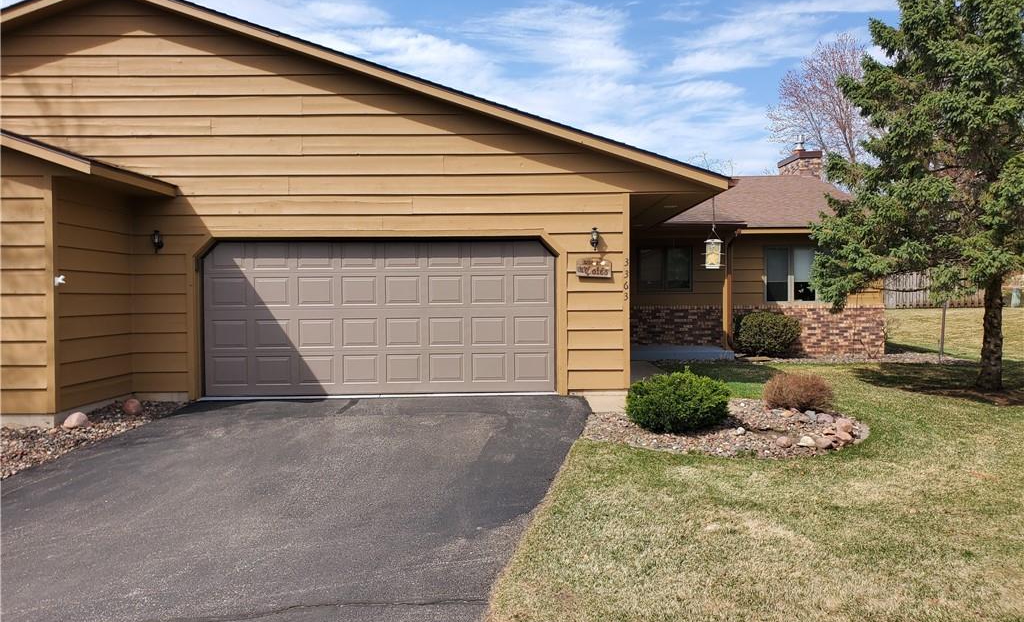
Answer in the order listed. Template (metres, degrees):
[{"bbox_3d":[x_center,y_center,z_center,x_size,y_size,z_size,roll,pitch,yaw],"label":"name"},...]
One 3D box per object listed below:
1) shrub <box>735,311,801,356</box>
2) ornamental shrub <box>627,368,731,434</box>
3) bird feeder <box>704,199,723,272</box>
[{"bbox_3d":[5.508,0.495,16.583,1.380,0.980,1.280,-1,1,0],"label":"shrub"},{"bbox_3d":[2.042,1.109,9.547,1.280,0.750,1.200,-1,1,0],"label":"ornamental shrub"},{"bbox_3d":[2.920,-1.116,11.196,0.260,1.030,0.240,-1,1,0],"label":"bird feeder"}]

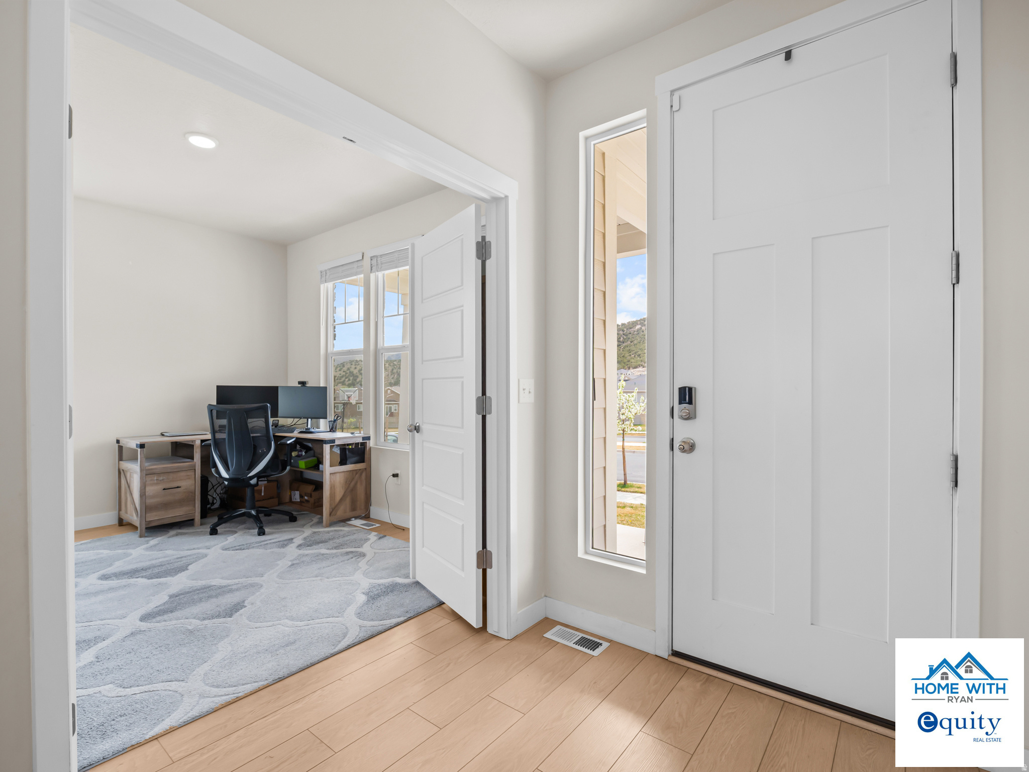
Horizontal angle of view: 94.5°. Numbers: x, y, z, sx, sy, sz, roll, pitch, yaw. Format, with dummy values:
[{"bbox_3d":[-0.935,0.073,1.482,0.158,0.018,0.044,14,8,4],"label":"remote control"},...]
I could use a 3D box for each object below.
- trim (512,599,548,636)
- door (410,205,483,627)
[{"bbox_3d":[0.076,1.127,2.320,0.016,0.101,0.260,0,0,39],"label":"trim"},{"bbox_3d":[-0.390,0.148,2.598,0.040,2.030,0.762,0,0,-35],"label":"door"}]

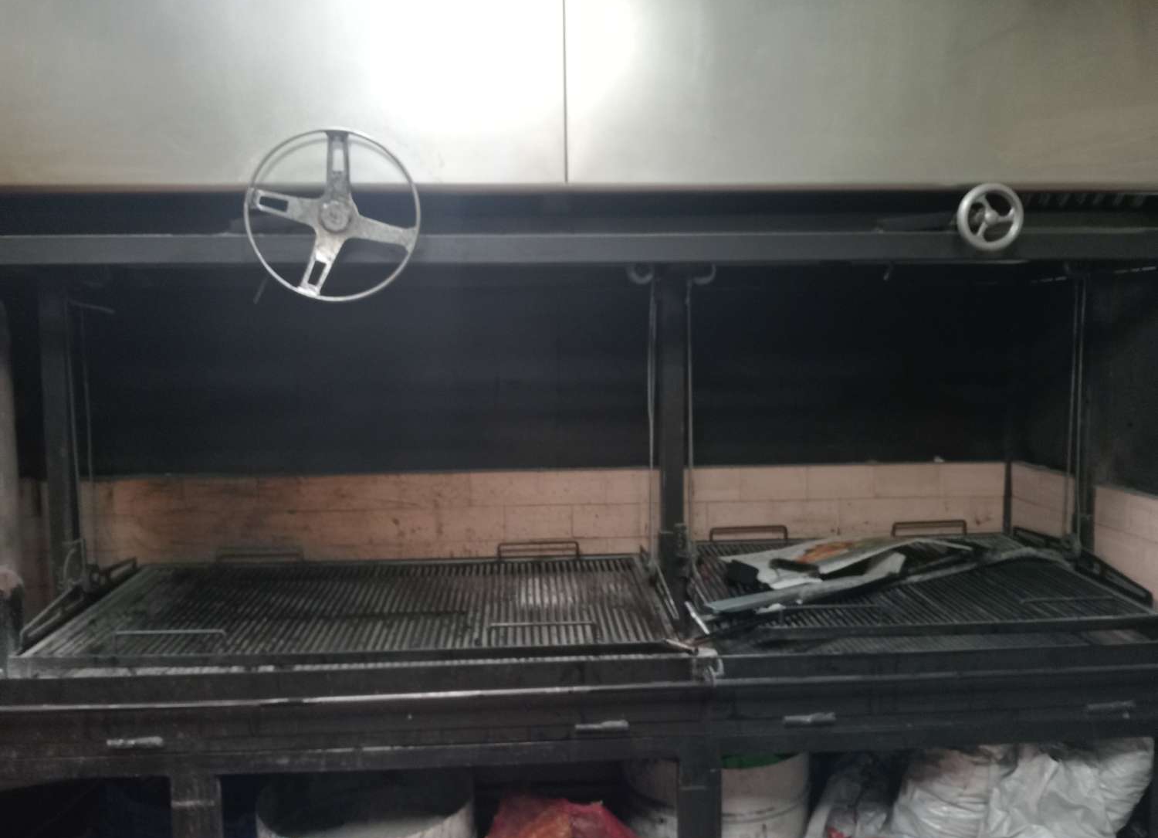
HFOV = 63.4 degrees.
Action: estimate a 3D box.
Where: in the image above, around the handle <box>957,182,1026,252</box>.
[{"bbox_3d":[1.125,-0.553,2.570,0.183,0.183,0.055,-1,6,-4],"label":"handle"}]

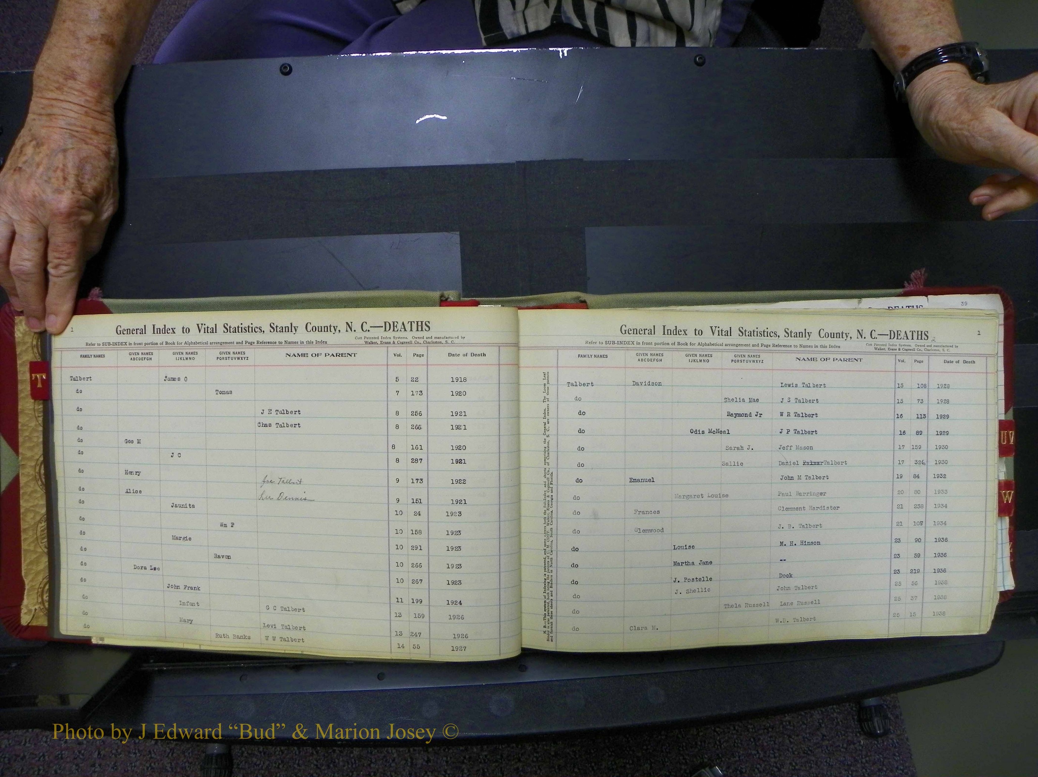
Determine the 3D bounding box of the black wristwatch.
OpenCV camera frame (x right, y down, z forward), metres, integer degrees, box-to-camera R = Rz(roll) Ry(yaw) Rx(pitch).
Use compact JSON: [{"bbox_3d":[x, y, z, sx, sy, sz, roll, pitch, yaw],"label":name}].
[{"bbox_3d":[0.274,-0.203,0.507,0.054,0.055,0.024,-12,76,6],"label":"black wristwatch"}]

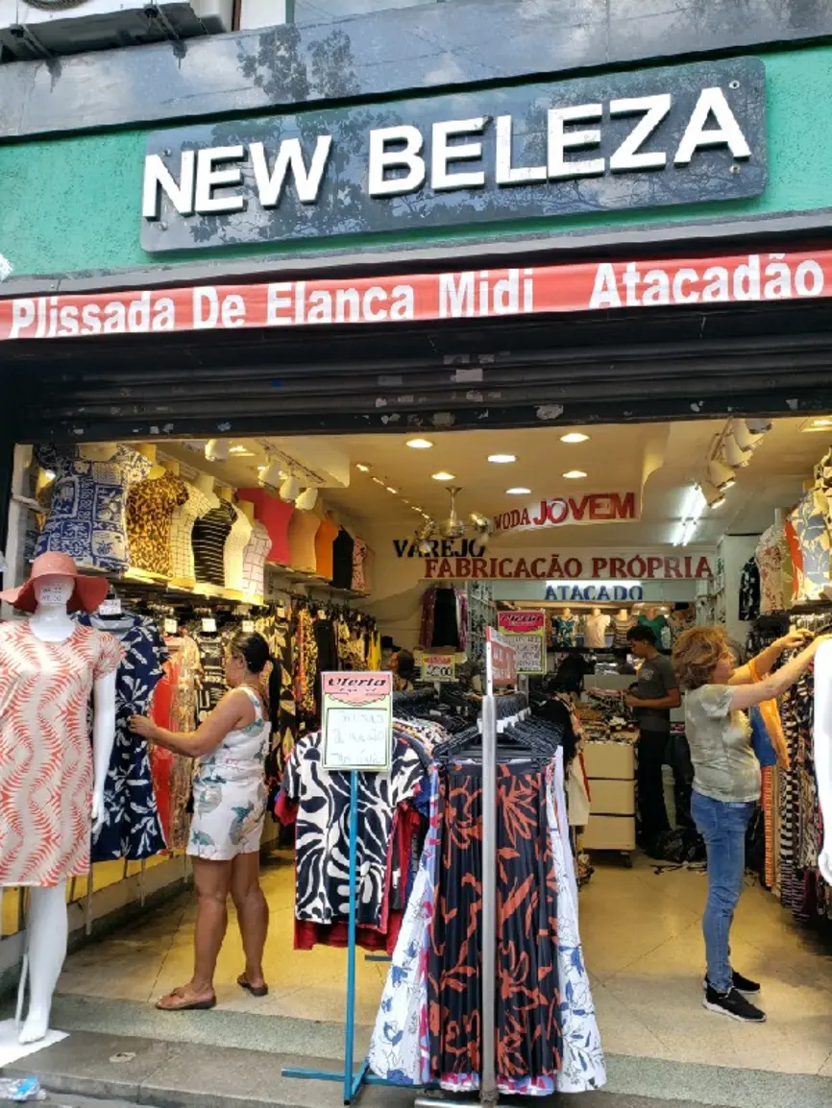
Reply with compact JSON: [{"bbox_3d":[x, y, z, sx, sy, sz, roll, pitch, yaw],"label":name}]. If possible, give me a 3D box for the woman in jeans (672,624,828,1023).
[{"bbox_3d":[1.462,1.109,3.594,0.652,1.584,0.480,0,-8,12],"label":"woman in jeans"}]

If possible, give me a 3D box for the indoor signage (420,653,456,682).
[{"bbox_3d":[0.114,0.573,4.181,0.178,0.145,0.020,0,-8,12],"label":"indoor signage"}]

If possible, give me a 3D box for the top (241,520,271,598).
[{"bbox_3d":[-1.166,0.037,5.824,0.250,0.570,0.360,-2,-8,21],"label":"top"}]

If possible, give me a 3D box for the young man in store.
[{"bbox_3d":[1.876,1.441,6.559,0.400,1.765,0.480,2,-8,-8],"label":"young man in store"}]

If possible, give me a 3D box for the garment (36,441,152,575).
[{"bbox_3d":[-1.563,-0.231,4.040,0.520,0.630,0.270,7,-10,-38],"label":"garment"}]

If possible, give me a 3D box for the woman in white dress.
[{"bbox_3d":[-0.947,1.087,3.604,0.674,1.519,0.460,-1,-8,15],"label":"woman in white dress"}]

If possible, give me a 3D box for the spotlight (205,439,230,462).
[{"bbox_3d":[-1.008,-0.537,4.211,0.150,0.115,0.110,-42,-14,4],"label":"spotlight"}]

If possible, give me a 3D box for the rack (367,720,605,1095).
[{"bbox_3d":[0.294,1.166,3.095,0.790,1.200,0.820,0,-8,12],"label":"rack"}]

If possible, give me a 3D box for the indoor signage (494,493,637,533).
[{"bbox_3d":[1.300,-0.377,7.439,1.383,0.270,0.080,-4,-10,36],"label":"indoor signage"}]

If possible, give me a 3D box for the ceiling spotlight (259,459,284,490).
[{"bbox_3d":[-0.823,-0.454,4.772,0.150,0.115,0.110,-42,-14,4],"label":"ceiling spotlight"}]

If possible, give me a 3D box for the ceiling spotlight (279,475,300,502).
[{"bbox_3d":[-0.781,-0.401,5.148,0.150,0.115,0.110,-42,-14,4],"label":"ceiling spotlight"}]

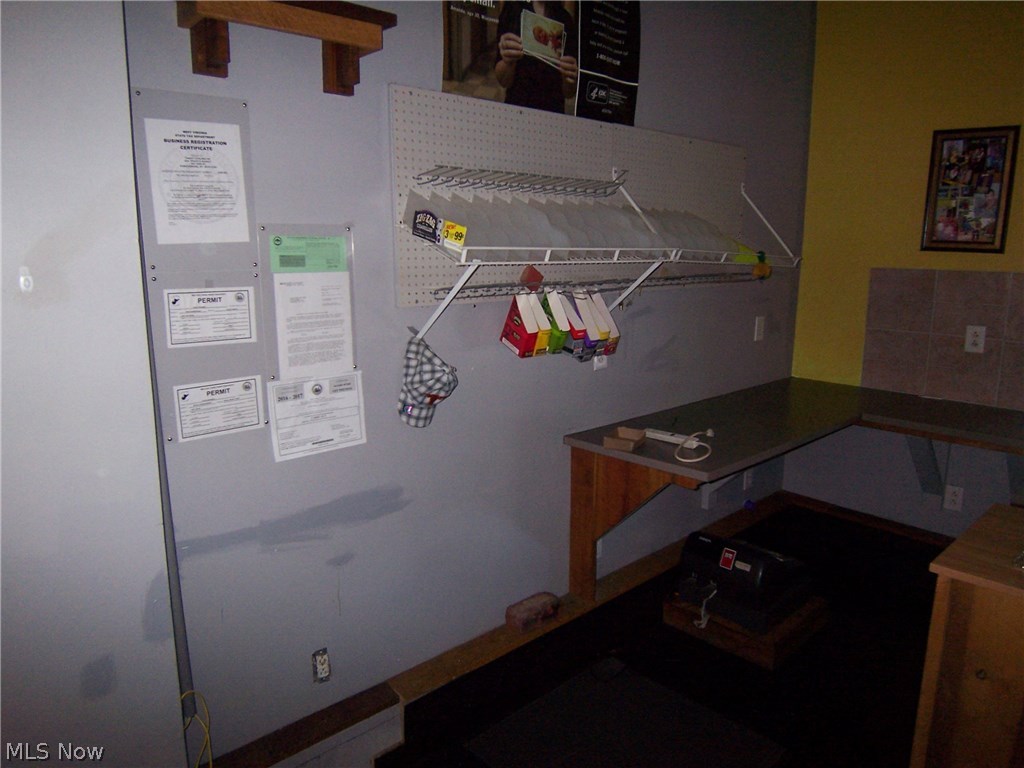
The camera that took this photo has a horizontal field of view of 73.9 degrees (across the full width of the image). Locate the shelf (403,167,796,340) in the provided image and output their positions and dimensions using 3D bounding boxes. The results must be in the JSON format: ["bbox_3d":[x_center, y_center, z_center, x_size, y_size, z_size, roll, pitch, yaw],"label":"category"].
[{"bbox_3d":[0.455,-0.501,2.472,1.810,0.565,0.310,-9,14,-40],"label":"shelf"}]

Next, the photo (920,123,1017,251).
[{"bbox_3d":[1.989,-0.840,2.974,0.025,0.525,0.335,-9,14,-40],"label":"photo"}]

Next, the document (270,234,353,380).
[{"bbox_3d":[-0.542,-0.207,1.869,0.216,0.390,0.010,-9,14,-40],"label":"document"}]

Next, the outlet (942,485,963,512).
[{"bbox_3d":[2.063,0.535,3.175,0.012,0.115,0.071,-9,14,-40],"label":"outlet"}]

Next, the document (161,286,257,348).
[{"bbox_3d":[-0.746,-0.167,1.697,0.216,0.140,0.010,-9,14,-40],"label":"document"}]

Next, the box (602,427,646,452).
[{"bbox_3d":[0.408,0.200,2.442,0.108,0.041,0.158,6,12,27],"label":"box"}]

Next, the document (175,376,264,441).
[{"bbox_3d":[-0.744,0.062,1.743,0.216,0.140,0.010,-9,14,-40],"label":"document"}]

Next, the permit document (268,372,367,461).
[{"bbox_3d":[-0.542,0.088,1.926,0.278,0.218,0.010,-9,14,-40],"label":"permit document"}]

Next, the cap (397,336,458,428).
[{"bbox_3d":[-0.254,0.000,2.029,0.140,0.260,0.170,7,13,33],"label":"cap"}]

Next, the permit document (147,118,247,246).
[{"bbox_3d":[-0.749,-0.481,1.634,0.216,0.279,0.010,-9,14,-40],"label":"permit document"}]

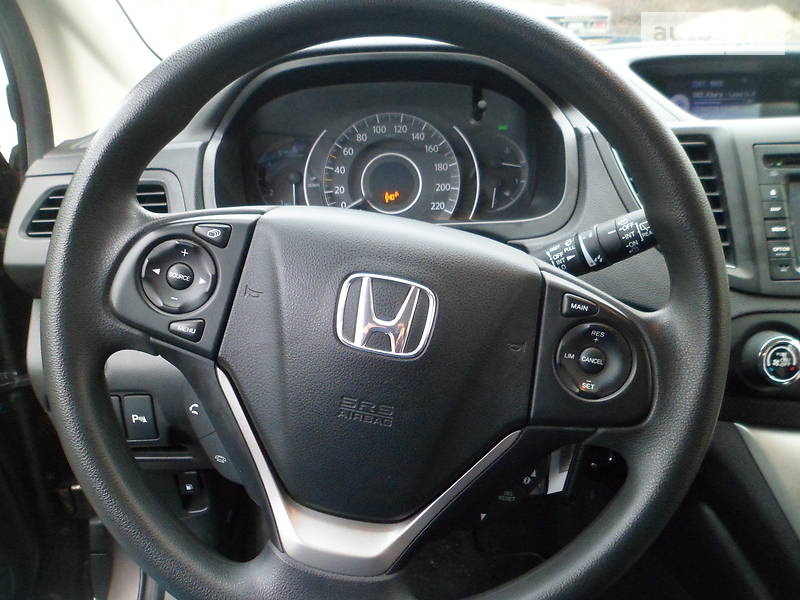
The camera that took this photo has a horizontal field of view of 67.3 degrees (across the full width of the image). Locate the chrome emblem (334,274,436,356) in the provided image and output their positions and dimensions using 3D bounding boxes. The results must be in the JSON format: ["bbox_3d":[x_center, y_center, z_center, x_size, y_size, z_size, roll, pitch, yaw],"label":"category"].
[{"bbox_3d":[-0.007,0.008,0.333,0.053,0.043,0.005,11,-11,1],"label":"chrome emblem"}]

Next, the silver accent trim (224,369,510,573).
[{"bbox_3d":[-0.026,0.099,0.324,0.166,0.096,0.030,11,-11,1],"label":"silver accent trim"}]

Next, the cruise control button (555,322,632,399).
[{"bbox_3d":[0.110,0.034,0.339,0.045,0.044,0.012,11,-11,1],"label":"cruise control button"}]

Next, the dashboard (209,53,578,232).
[{"bbox_3d":[-0.007,-0.148,0.580,0.339,0.168,0.090,-2,0,-1],"label":"dashboard"}]

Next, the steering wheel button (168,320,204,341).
[{"bbox_3d":[-0.120,0.017,0.338,0.021,0.014,0.006,11,-11,1],"label":"steering wheel button"}]

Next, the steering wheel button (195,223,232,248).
[{"bbox_3d":[-0.108,-0.036,0.348,0.022,0.014,0.006,11,-11,1],"label":"steering wheel button"}]

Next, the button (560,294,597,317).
[{"bbox_3d":[0.103,0.003,0.345,0.022,0.013,0.006,11,-11,1],"label":"button"}]

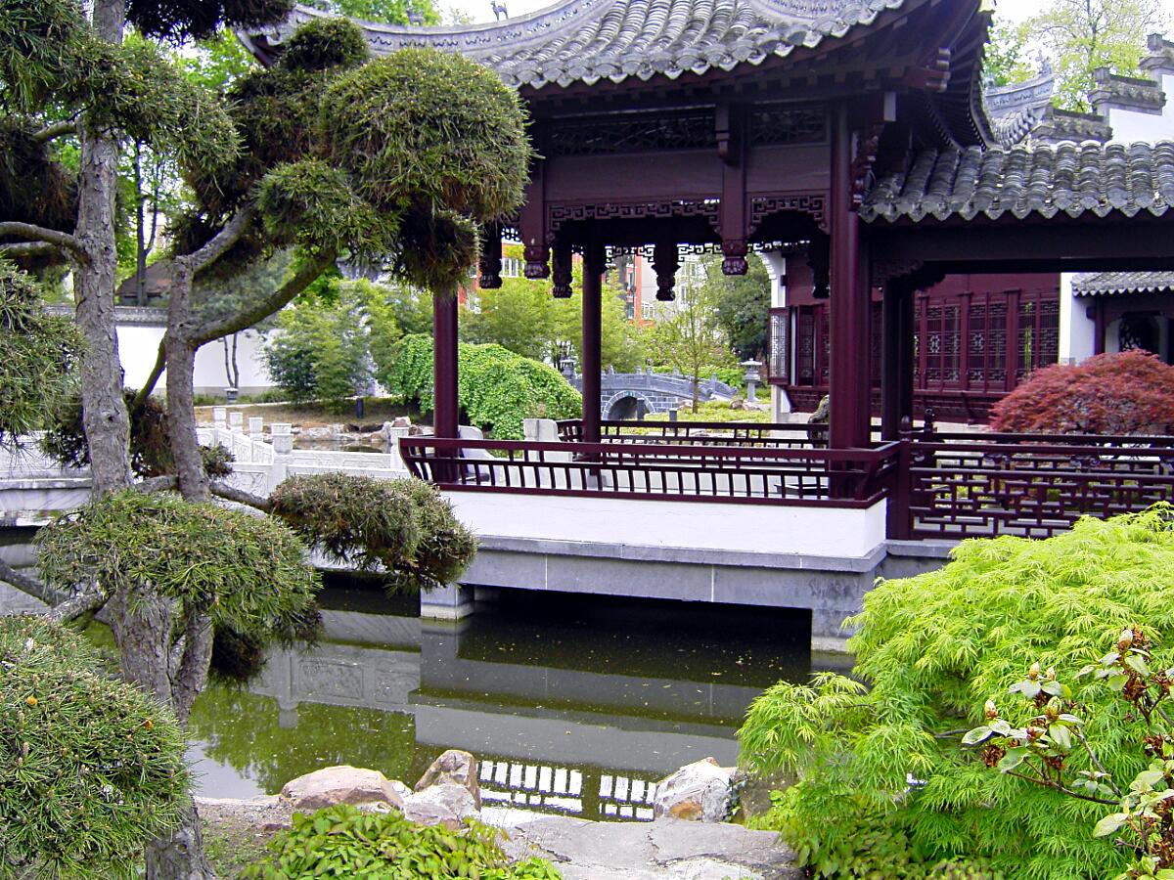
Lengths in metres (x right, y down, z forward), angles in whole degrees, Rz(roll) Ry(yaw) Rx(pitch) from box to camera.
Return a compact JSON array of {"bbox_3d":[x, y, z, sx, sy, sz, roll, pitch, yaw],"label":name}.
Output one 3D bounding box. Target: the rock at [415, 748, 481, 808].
[{"bbox_3d":[-0.803,1.974,6.897,0.381,0.348,0.324,0,5,0],"label":"rock"}]

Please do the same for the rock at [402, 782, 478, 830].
[{"bbox_3d":[-0.806,2.024,6.509,0.411,0.240,0.370,0,5,0],"label":"rock"}]

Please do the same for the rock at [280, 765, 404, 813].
[{"bbox_3d":[-1.397,2.007,6.779,0.690,0.240,0.414,0,5,0],"label":"rock"}]

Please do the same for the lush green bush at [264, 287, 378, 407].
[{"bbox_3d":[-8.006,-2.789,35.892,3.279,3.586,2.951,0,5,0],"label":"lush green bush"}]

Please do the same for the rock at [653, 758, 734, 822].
[{"bbox_3d":[0.593,1.958,6.645,0.455,0.323,0.387,0,5,0],"label":"rock"}]

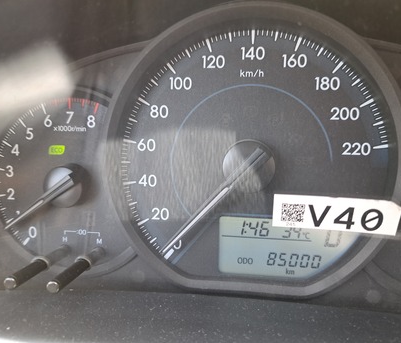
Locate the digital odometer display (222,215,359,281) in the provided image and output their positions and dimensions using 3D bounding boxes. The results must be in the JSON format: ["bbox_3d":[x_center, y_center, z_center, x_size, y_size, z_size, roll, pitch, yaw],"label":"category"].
[{"bbox_3d":[0.043,0.038,0.155,0.067,0.028,0.006,2,4,7],"label":"digital odometer display"}]

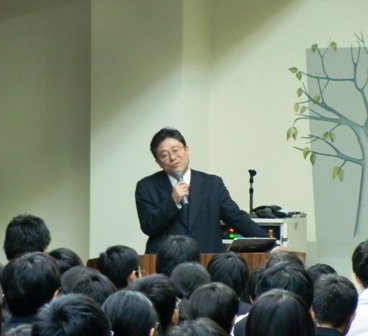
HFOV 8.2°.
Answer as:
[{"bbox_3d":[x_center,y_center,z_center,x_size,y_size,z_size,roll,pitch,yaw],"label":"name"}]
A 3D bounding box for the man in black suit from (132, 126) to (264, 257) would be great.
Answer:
[{"bbox_3d":[0.125,0.620,13.500,0.760,1.670,0.420,0,0,-2],"label":"man in black suit"}]

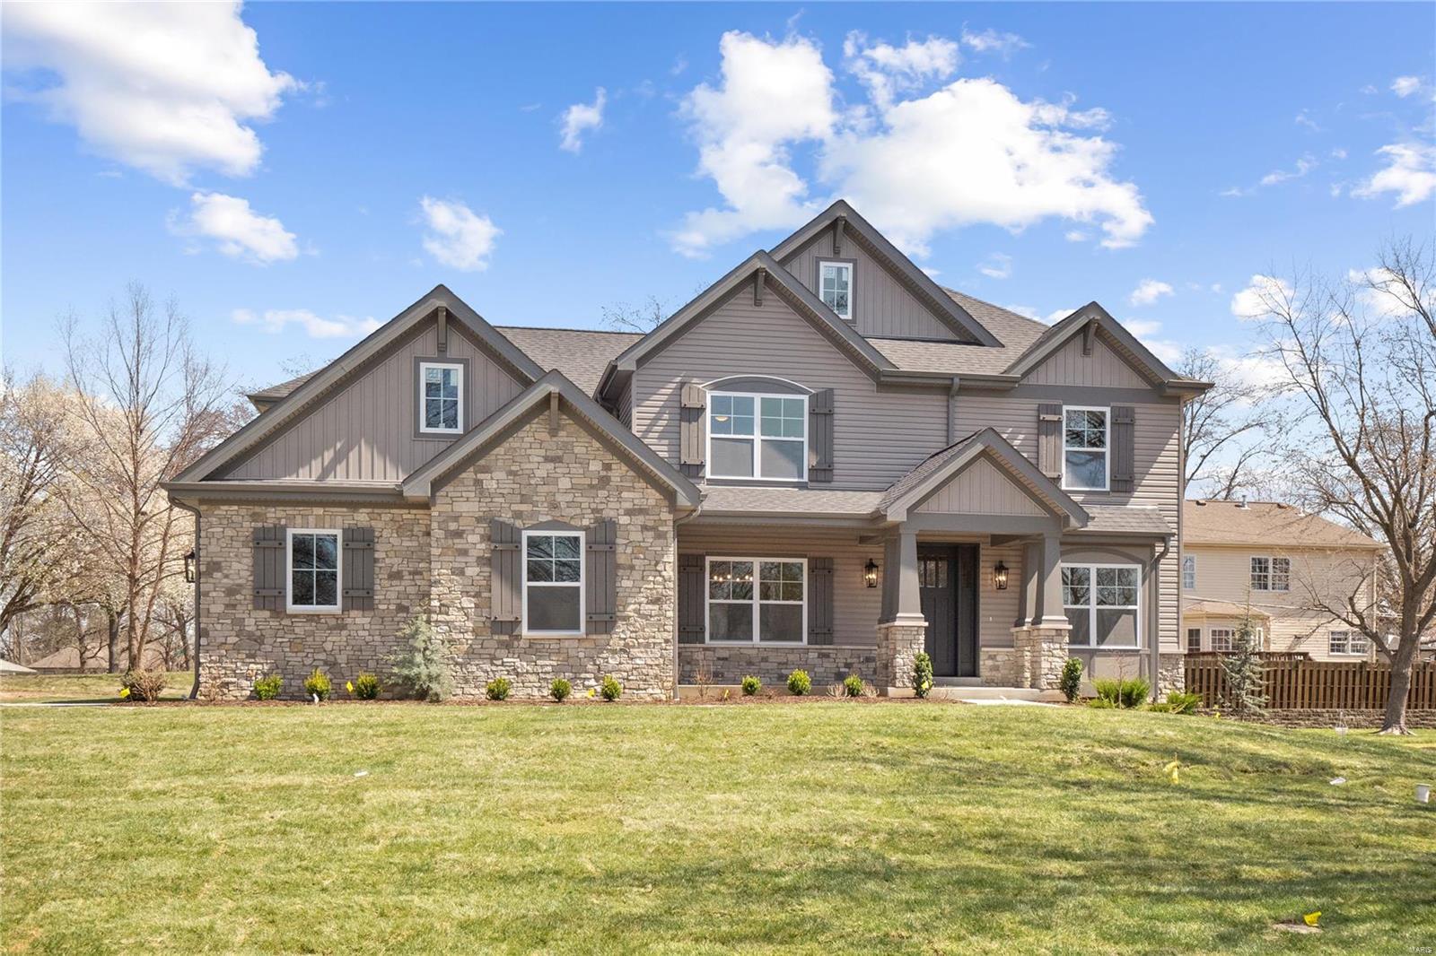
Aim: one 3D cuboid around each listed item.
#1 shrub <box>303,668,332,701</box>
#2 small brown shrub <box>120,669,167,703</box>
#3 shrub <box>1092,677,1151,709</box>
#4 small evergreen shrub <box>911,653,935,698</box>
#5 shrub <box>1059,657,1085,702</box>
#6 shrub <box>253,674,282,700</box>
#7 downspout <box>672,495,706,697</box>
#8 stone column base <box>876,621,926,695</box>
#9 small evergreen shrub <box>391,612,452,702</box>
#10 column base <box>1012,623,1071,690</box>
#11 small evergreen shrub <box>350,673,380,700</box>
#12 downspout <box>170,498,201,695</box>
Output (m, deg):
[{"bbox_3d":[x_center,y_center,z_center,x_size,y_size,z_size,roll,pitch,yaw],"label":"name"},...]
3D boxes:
[{"bbox_3d":[-5.614,2.904,20.150,0.400,0.450,0.400,0,-1,-11],"label":"shrub"},{"bbox_3d":[-8.443,3.057,21.100,0.680,0.510,0.640,0,-2,-10],"label":"small brown shrub"},{"bbox_3d":[7.109,3.794,25.300,0.950,0.530,0.850,0,-1,-11],"label":"shrub"},{"bbox_3d":[3.409,3.285,23.900,0.380,0.790,0.370,0,-2,-10],"label":"small evergreen shrub"},{"bbox_3d":[5.795,3.313,23.500,0.400,0.750,0.400,0,-1,-11],"label":"shrub"},{"bbox_3d":[-6.691,3.102,21.350,0.450,0.410,0.430,0,-2,-10],"label":"shrub"},{"bbox_3d":[-0.442,1.801,21.350,0.460,2.980,0.160,0,-1,-11],"label":"downspout"},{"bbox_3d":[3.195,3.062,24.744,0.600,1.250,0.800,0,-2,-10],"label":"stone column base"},{"bbox_3d":[-4.168,2.540,20.200,0.860,1.200,0.840,0,-1,-11],"label":"small evergreen shrub"},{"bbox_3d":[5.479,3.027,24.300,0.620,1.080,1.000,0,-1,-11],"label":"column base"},{"bbox_3d":[-4.982,2.949,20.300,0.420,0.380,0.420,0,-1,-11],"label":"small evergreen shrub"},{"bbox_3d":[-7.948,1.814,21.500,0.450,3.050,0.250,0,-2,-10],"label":"downspout"}]

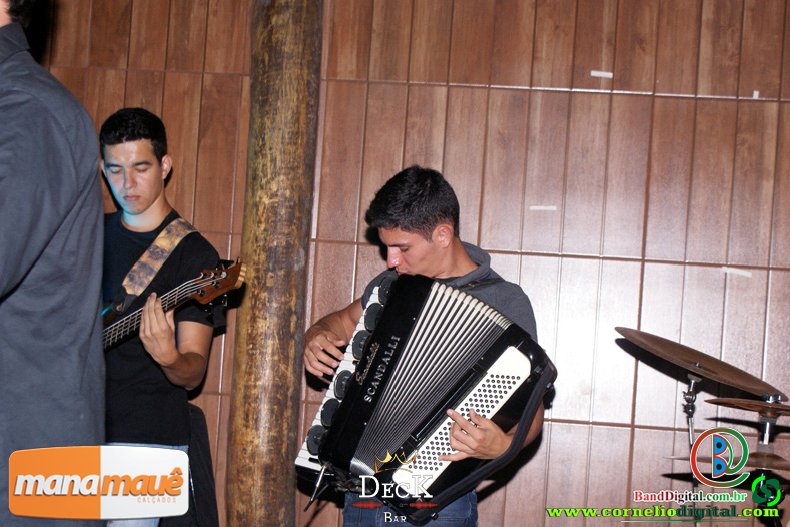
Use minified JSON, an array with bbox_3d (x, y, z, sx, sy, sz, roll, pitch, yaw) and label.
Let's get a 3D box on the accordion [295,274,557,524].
[{"bbox_3d":[0.028,0.303,3.339,0.510,0.510,0.210,24,-16,33],"label":"accordion"}]

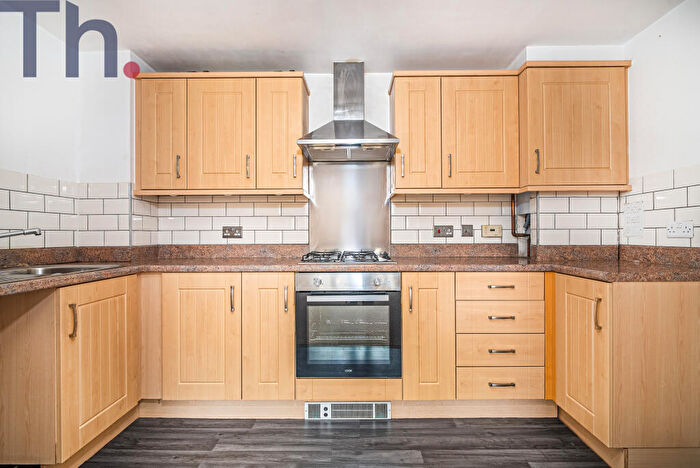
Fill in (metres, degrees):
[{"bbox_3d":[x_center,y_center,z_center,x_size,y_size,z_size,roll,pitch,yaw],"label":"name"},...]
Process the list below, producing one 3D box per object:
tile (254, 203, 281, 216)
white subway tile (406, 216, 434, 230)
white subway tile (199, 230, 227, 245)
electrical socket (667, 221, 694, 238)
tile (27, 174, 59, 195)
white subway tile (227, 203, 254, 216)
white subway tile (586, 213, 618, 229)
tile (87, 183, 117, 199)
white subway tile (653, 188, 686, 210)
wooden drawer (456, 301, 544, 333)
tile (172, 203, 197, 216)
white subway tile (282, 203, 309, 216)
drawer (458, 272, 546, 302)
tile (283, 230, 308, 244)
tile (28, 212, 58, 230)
[{"bbox_3d":[-0.602,-0.178,2.285,0.200,0.100,0.010,0,0,0],"label":"tile"},{"bbox_3d":[0.515,-0.083,2.304,0.200,0.100,0.010,0,0,0],"label":"white subway tile"},{"bbox_3d":[-1.004,0.027,2.295,0.200,0.100,0.010,0,0,0],"label":"white subway tile"},{"bbox_3d":[1.700,-0.022,1.600,0.015,0.086,0.138,0,0,0],"label":"electrical socket"},{"bbox_3d":[-1.785,-0.278,1.816,0.010,0.100,0.193,0,0,0],"label":"tile"},{"bbox_3d":[-0.811,-0.181,2.299,0.200,0.100,0.009,0,0,1],"label":"white subway tile"},{"bbox_3d":[1.608,-0.081,1.988,0.200,0.100,0.009,0,0,1],"label":"white subway tile"},{"bbox_3d":[-1.617,-0.281,2.043,0.198,0.100,0.010,0,0,0],"label":"tile"},{"bbox_3d":[1.710,-0.184,1.665,0.010,0.100,0.190,0,0,0],"label":"white subway tile"},{"bbox_3d":[0.847,0.466,1.970,0.497,0.187,0.470,0,0,0],"label":"wooden drawer"},{"bbox_3d":[-1.212,-0.180,2.295,0.200,0.100,0.010,0,0,0],"label":"tile"},{"bbox_3d":[-0.408,-0.183,2.304,0.200,0.100,0.010,0,0,0],"label":"white subway tile"},{"bbox_3d":[0.850,0.296,1.970,0.496,0.157,0.470,0,0,1],"label":"drawer"},{"bbox_3d":[-0.400,0.026,2.305,0.195,0.100,0.010,0,0,0],"label":"tile"},{"bbox_3d":[-1.750,-0.073,1.776,0.009,0.100,0.198,0,0,0],"label":"tile"}]

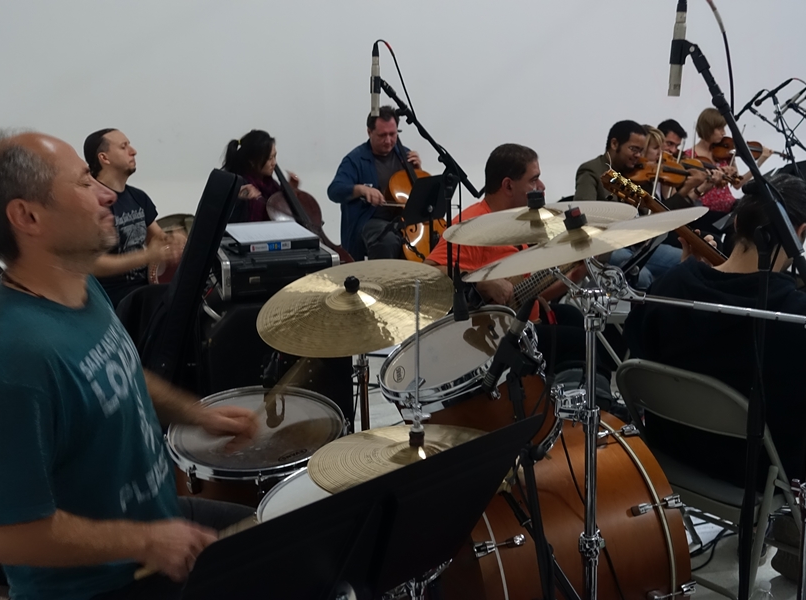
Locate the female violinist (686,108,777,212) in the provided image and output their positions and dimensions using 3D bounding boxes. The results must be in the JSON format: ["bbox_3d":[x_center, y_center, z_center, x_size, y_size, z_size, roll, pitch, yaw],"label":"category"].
[{"bbox_3d":[2.263,-0.594,6.653,0.850,1.340,0.620,5,12,24],"label":"female violinist"}]

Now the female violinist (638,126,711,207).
[{"bbox_3d":[1.626,-0.380,5.712,0.800,1.270,0.620,6,12,29],"label":"female violinist"}]

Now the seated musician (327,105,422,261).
[{"bbox_3d":[-0.022,-0.439,5.768,0.750,1.380,0.880,-7,13,-31],"label":"seated musician"}]

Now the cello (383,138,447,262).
[{"bbox_3d":[0.084,-0.600,5.650,0.440,1.280,0.280,-7,-20,-31],"label":"cello"}]

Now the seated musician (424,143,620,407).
[{"bbox_3d":[0.646,0.025,3.780,0.950,1.243,0.680,4,12,18],"label":"seated musician"}]

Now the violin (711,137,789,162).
[{"bbox_3d":[2.359,-1.012,6.600,0.590,0.100,0.210,3,42,-20],"label":"violin"}]

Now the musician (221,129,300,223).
[{"bbox_3d":[-0.681,-0.308,5.440,0.880,1.251,0.680,10,15,41],"label":"musician"}]

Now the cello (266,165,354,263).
[{"bbox_3d":[-0.568,-0.464,5.350,0.440,1.280,0.280,-11,-23,-45],"label":"cello"}]

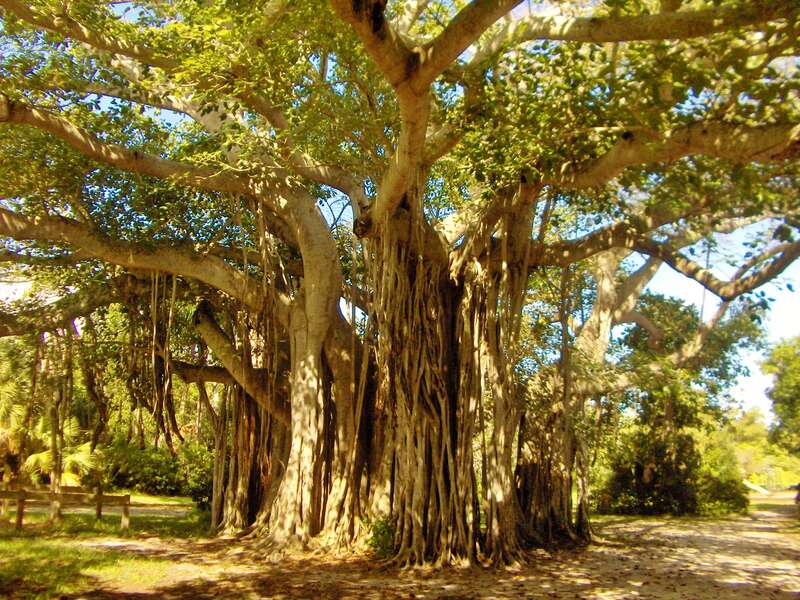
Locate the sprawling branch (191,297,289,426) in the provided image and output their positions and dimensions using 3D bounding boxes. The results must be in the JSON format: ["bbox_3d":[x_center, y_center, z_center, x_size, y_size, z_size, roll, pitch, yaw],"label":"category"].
[{"bbox_3d":[-3.181,1.240,16.269,1.967,2.502,1.000,0,-11,0],"label":"sprawling branch"}]

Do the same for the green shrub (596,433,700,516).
[{"bbox_3d":[7.334,5.154,23.955,3.069,2.426,2.400,0,-11,0],"label":"green shrub"}]

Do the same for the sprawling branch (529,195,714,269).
[{"bbox_3d":[4.022,-1.246,14.722,3.377,1.394,1.200,0,-11,0],"label":"sprawling branch"}]

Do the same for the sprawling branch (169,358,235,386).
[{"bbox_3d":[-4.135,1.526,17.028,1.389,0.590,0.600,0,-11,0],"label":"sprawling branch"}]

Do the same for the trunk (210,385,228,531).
[{"bbox_3d":[-3.722,3.224,16.692,0.371,2.957,0.380,0,-11,0],"label":"trunk"}]

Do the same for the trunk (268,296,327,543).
[{"bbox_3d":[-1.953,2.216,15.464,1.105,4.654,0.900,0,-11,0],"label":"trunk"}]

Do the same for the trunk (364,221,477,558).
[{"bbox_3d":[0.368,1.462,13.982,1.883,5.945,1.600,0,-11,0],"label":"trunk"}]

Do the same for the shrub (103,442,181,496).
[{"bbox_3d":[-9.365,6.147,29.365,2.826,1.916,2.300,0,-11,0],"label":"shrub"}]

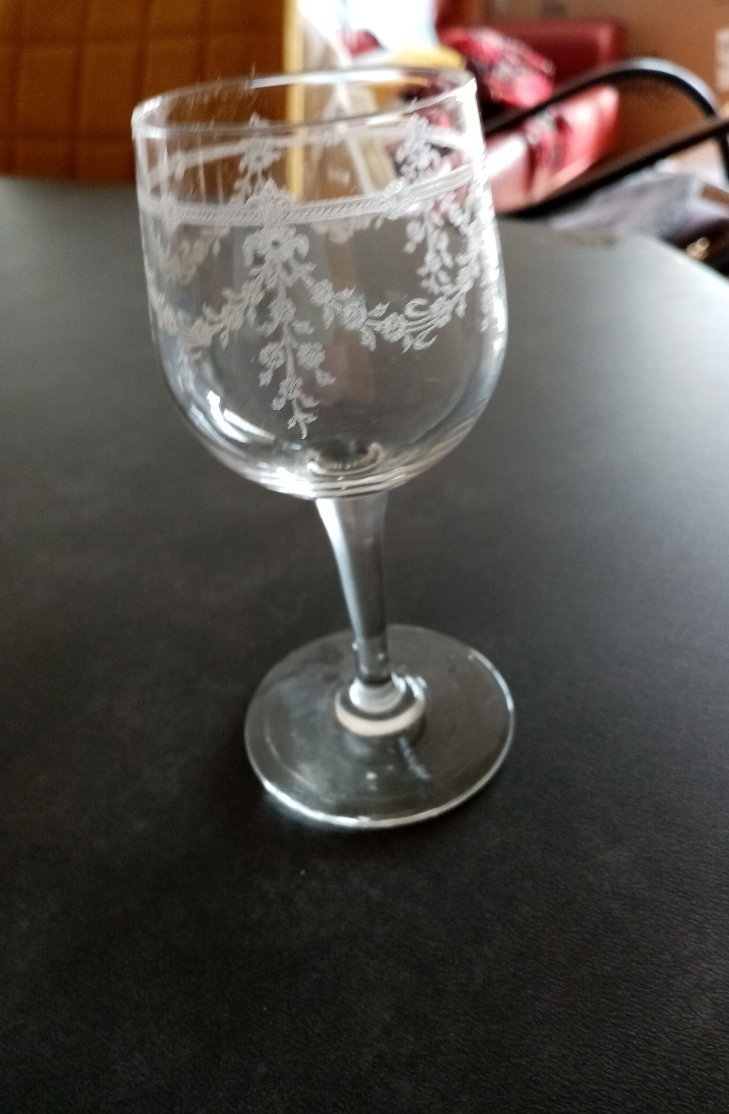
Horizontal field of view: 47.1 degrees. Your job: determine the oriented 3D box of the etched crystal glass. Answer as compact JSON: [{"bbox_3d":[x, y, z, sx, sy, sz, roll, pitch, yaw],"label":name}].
[{"bbox_3d":[-0.003,-0.016,0.169,0.067,0.138,0.067,-7,37,0],"label":"etched crystal glass"}]

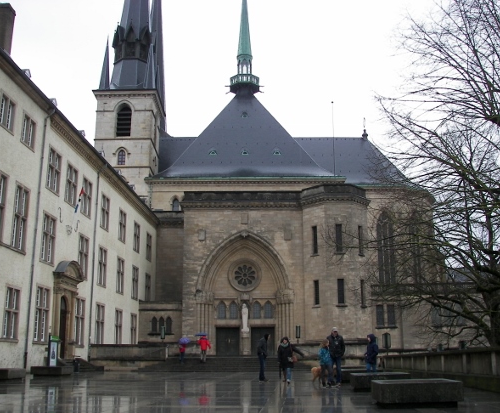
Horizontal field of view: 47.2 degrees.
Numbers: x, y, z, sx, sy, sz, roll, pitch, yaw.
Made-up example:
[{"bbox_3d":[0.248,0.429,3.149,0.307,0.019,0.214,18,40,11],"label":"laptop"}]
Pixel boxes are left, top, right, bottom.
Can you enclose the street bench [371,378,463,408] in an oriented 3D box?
[{"bbox_3d":[3.001,3.414,10.418,1.380,0.430,1.150,-1,-15,3],"label":"street bench"}]

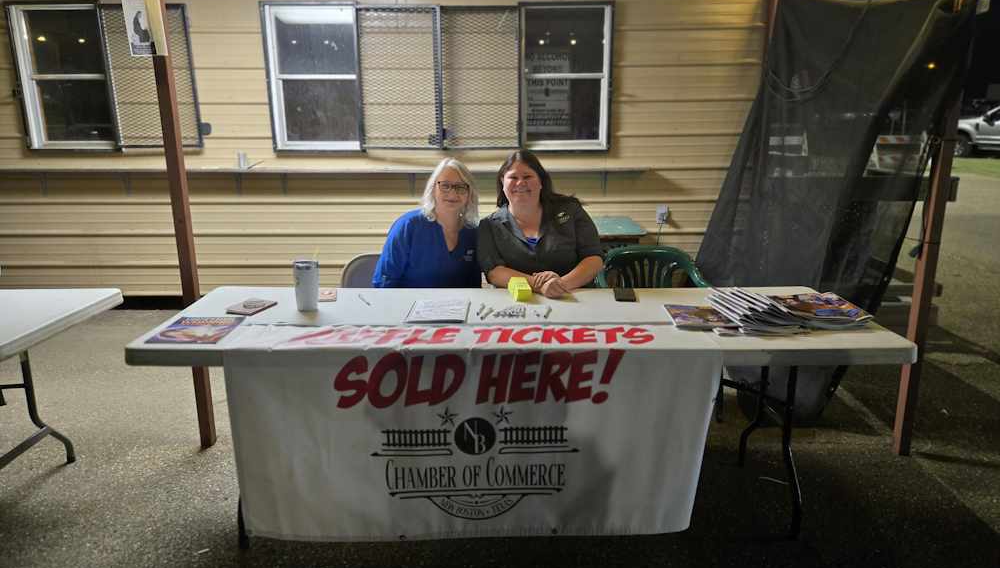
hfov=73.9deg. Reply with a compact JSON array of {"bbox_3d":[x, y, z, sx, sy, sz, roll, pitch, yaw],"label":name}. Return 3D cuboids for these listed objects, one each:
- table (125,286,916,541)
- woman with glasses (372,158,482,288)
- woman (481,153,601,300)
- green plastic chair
[{"bbox_3d":[0.070,0.471,2.473,2.440,0.754,0.755,0,14,-1],"label":"table"},{"bbox_3d":[-0.315,0.056,3.085,0.520,1.260,0.720,-1,14,-6],"label":"woman with glasses"},{"bbox_3d":[0.185,0.056,3.033,0.580,1.290,0.780,0,14,2],"label":"woman"},{"bbox_3d":[0.770,0.231,3.344,0.580,0.800,0.570,0,14,0],"label":"green plastic chair"}]

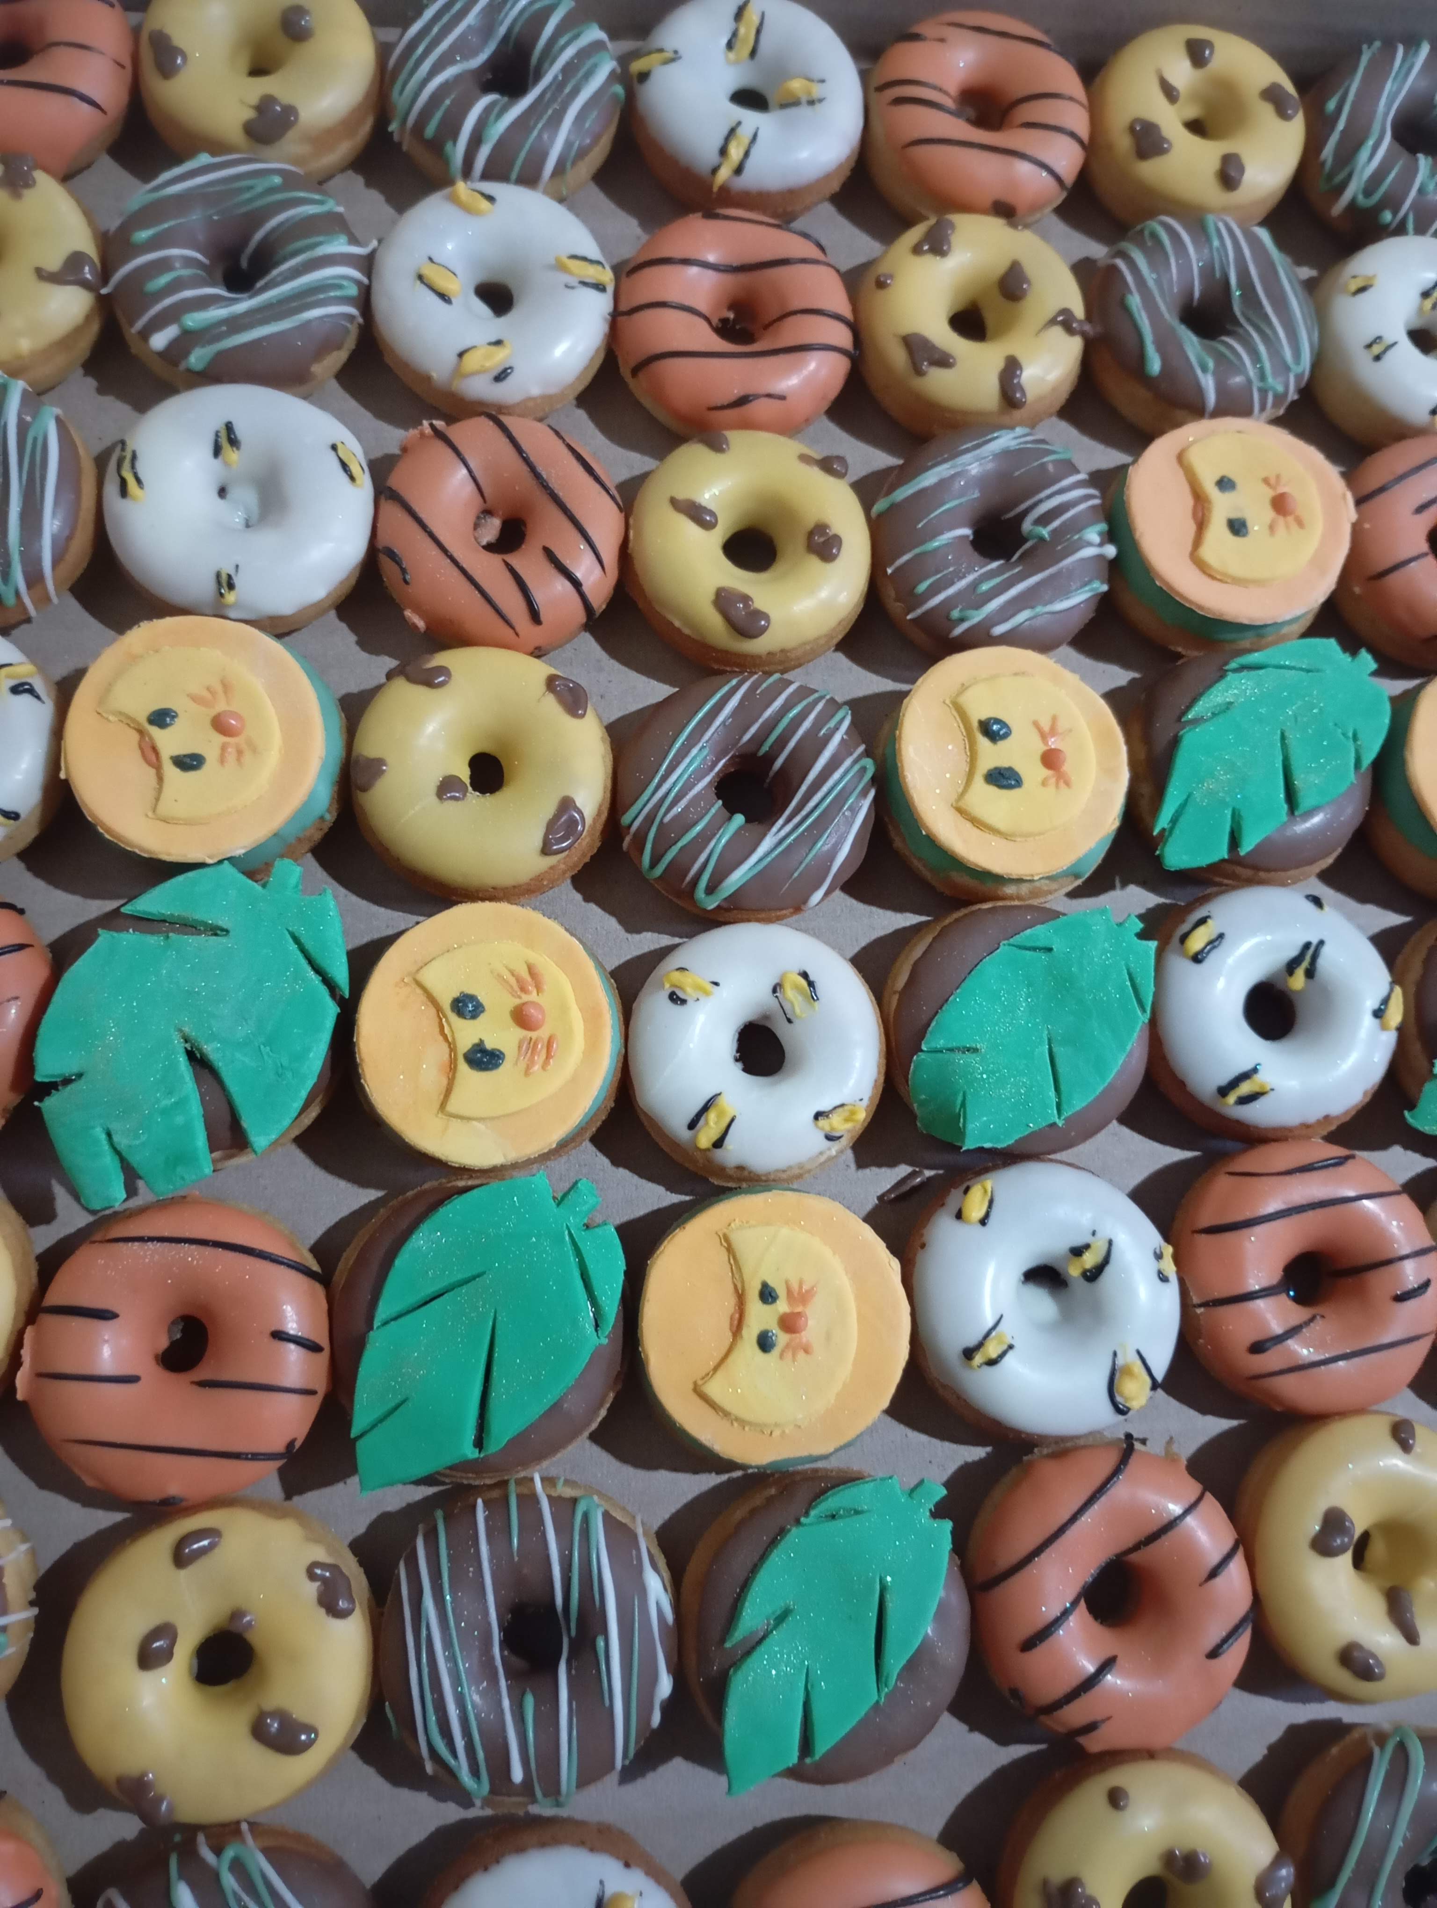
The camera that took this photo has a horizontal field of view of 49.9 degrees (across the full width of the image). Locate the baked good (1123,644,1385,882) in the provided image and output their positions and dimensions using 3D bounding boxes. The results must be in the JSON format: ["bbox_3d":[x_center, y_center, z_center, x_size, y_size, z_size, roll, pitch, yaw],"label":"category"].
[{"bbox_3d":[0.127,-0.046,0.362,0.059,0.022,0.059,2,76,-6],"label":"baked good"}]

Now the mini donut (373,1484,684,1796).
[{"bbox_3d":[-0.038,0.137,0.311,0.060,0.025,0.060,2,76,-7],"label":"mini donut"}]

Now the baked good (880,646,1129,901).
[{"bbox_3d":[0.066,-0.042,0.354,0.058,0.022,0.058,2,76,-6],"label":"baked good"}]

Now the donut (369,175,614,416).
[{"bbox_3d":[-0.056,-0.161,0.382,0.060,0.025,0.060,2,76,-7],"label":"donut"}]

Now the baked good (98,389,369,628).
[{"bbox_3d":[-0.105,-0.098,0.340,0.057,0.023,0.057,0,75,-8],"label":"baked good"}]

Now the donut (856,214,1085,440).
[{"bbox_3d":[0.062,-0.154,0.379,0.056,0.023,0.056,0,75,-8],"label":"donut"}]

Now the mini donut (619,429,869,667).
[{"bbox_3d":[0.007,-0.092,0.355,0.056,0.023,0.056,0,75,-8],"label":"mini donut"}]

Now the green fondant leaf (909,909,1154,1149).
[{"bbox_3d":[0.065,0.015,0.333,0.056,0.025,0.056,0,75,-8],"label":"green fondant leaf"}]

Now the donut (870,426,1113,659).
[{"bbox_3d":[0.064,-0.097,0.364,0.056,0.023,0.056,0,75,-8],"label":"donut"}]

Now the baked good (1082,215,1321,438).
[{"bbox_3d":[0.123,-0.159,0.390,0.058,0.021,0.058,2,76,-6],"label":"baked good"}]

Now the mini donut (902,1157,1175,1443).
[{"bbox_3d":[0.067,0.071,0.320,0.057,0.023,0.057,0,75,-8],"label":"mini donut"}]

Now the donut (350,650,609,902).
[{"bbox_3d":[-0.054,-0.041,0.353,0.059,0.025,0.059,2,76,-7],"label":"donut"}]

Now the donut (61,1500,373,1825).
[{"bbox_3d":[-0.098,0.138,0.303,0.059,0.025,0.059,2,76,-7],"label":"donut"}]

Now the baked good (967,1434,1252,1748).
[{"bbox_3d":[0.080,0.129,0.315,0.059,0.021,0.059,2,76,-6],"label":"baked good"}]

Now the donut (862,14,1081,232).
[{"bbox_3d":[0.066,-0.216,0.398,0.057,0.021,0.057,2,76,-6],"label":"donut"}]

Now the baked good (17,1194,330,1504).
[{"bbox_3d":[-0.107,0.077,0.306,0.059,0.021,0.059,2,76,-6],"label":"baked good"}]

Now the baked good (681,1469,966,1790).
[{"bbox_3d":[0.022,0.137,0.317,0.059,0.027,0.059,2,76,-7],"label":"baked good"}]

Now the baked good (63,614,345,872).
[{"bbox_3d":[-0.111,-0.046,0.335,0.058,0.022,0.058,2,76,-6],"label":"baked good"}]

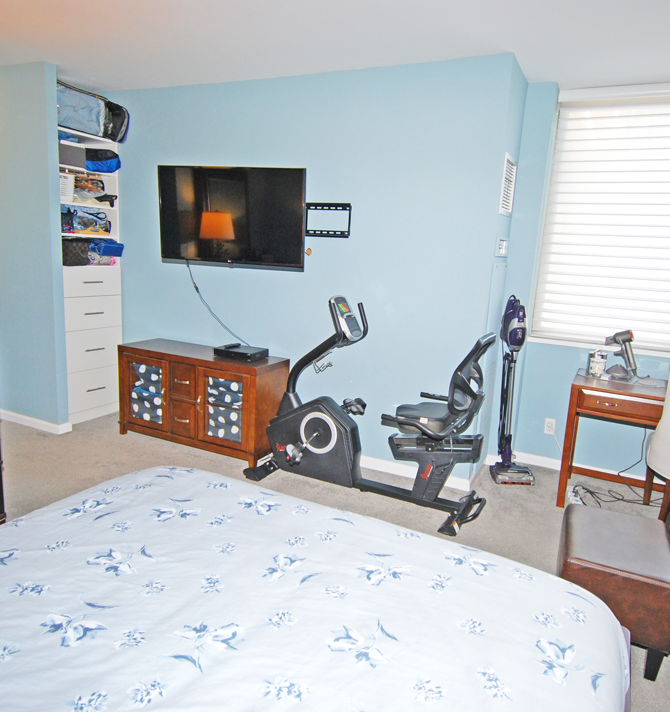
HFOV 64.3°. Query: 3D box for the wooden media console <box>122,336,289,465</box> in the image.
[{"bbox_3d":[-0.948,0.299,3.819,1.161,0.665,0.429,8,12,24],"label":"wooden media console"}]

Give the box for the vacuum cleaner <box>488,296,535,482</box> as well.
[{"bbox_3d":[1.193,0.223,3.439,0.260,1.199,0.280,3,11,-2],"label":"vacuum cleaner"}]

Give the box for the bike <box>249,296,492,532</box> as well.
[{"bbox_3d":[0.184,0.253,3.085,1.427,1.155,0.580,8,12,24],"label":"bike"}]

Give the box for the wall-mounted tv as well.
[{"bbox_3d":[-0.716,-0.954,3.688,1.142,0.666,0.065,7,16,19],"label":"wall-mounted tv"}]

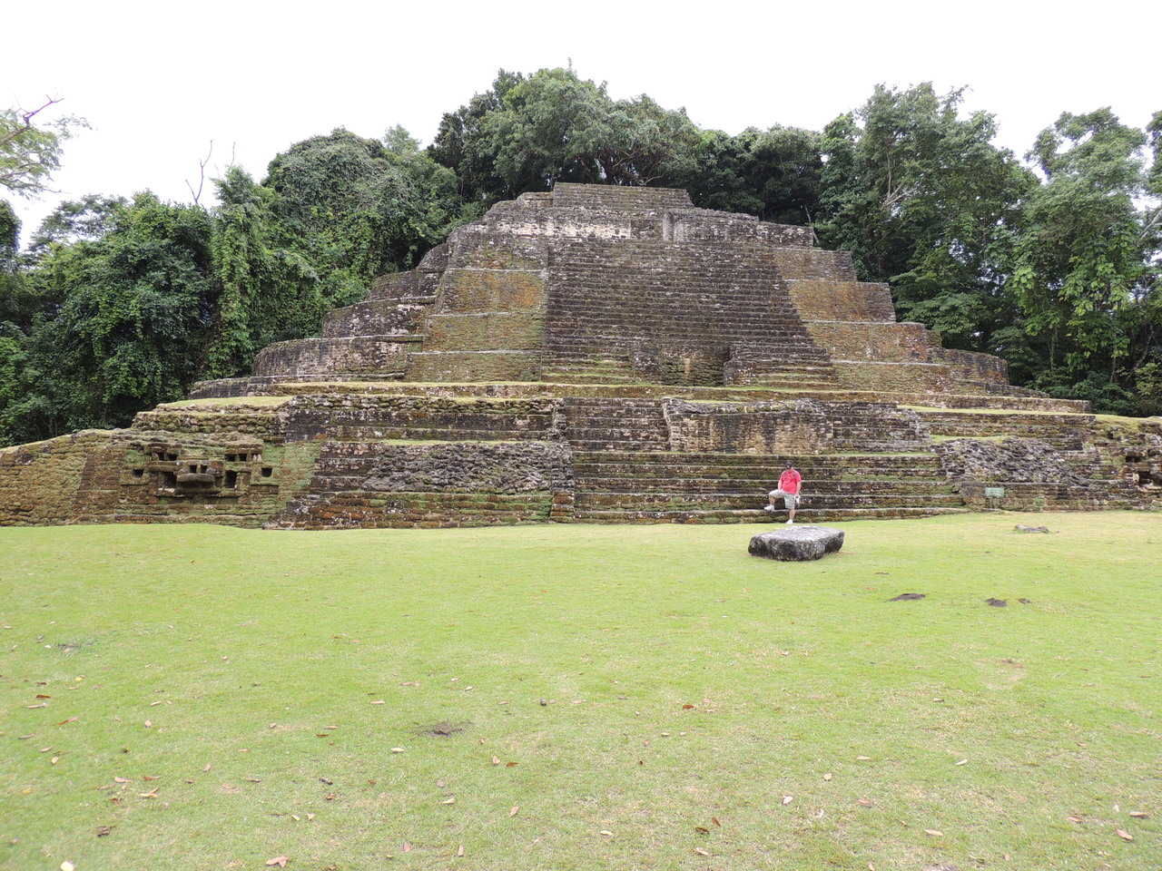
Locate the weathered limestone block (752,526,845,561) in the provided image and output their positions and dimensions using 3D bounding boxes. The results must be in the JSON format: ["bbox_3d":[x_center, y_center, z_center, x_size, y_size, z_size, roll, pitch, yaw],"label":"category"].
[{"bbox_3d":[4.290,2.109,15.687,1.178,0.394,2.102,-1,-2,34],"label":"weathered limestone block"}]

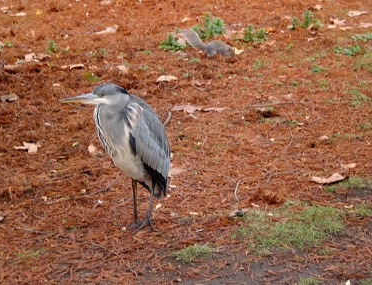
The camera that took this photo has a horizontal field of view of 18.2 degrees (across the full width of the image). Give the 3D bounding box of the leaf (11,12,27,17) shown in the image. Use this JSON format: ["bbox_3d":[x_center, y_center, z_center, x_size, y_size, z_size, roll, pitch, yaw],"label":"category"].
[{"bbox_3d":[-1.359,-1.038,9.439,0.130,0.020,0.084,0,15,0],"label":"leaf"}]

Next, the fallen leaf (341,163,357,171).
[{"bbox_3d":[0.759,0.112,5.437,0.075,0.020,0.065,0,16,0],"label":"fallen leaf"}]

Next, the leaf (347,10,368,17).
[{"bbox_3d":[1.422,-1.070,9.653,0.180,0.030,0.140,0,16,0],"label":"leaf"}]

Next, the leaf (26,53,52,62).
[{"bbox_3d":[-0.971,-0.556,7.609,0.170,0.035,0.166,0,15,0],"label":"leaf"}]

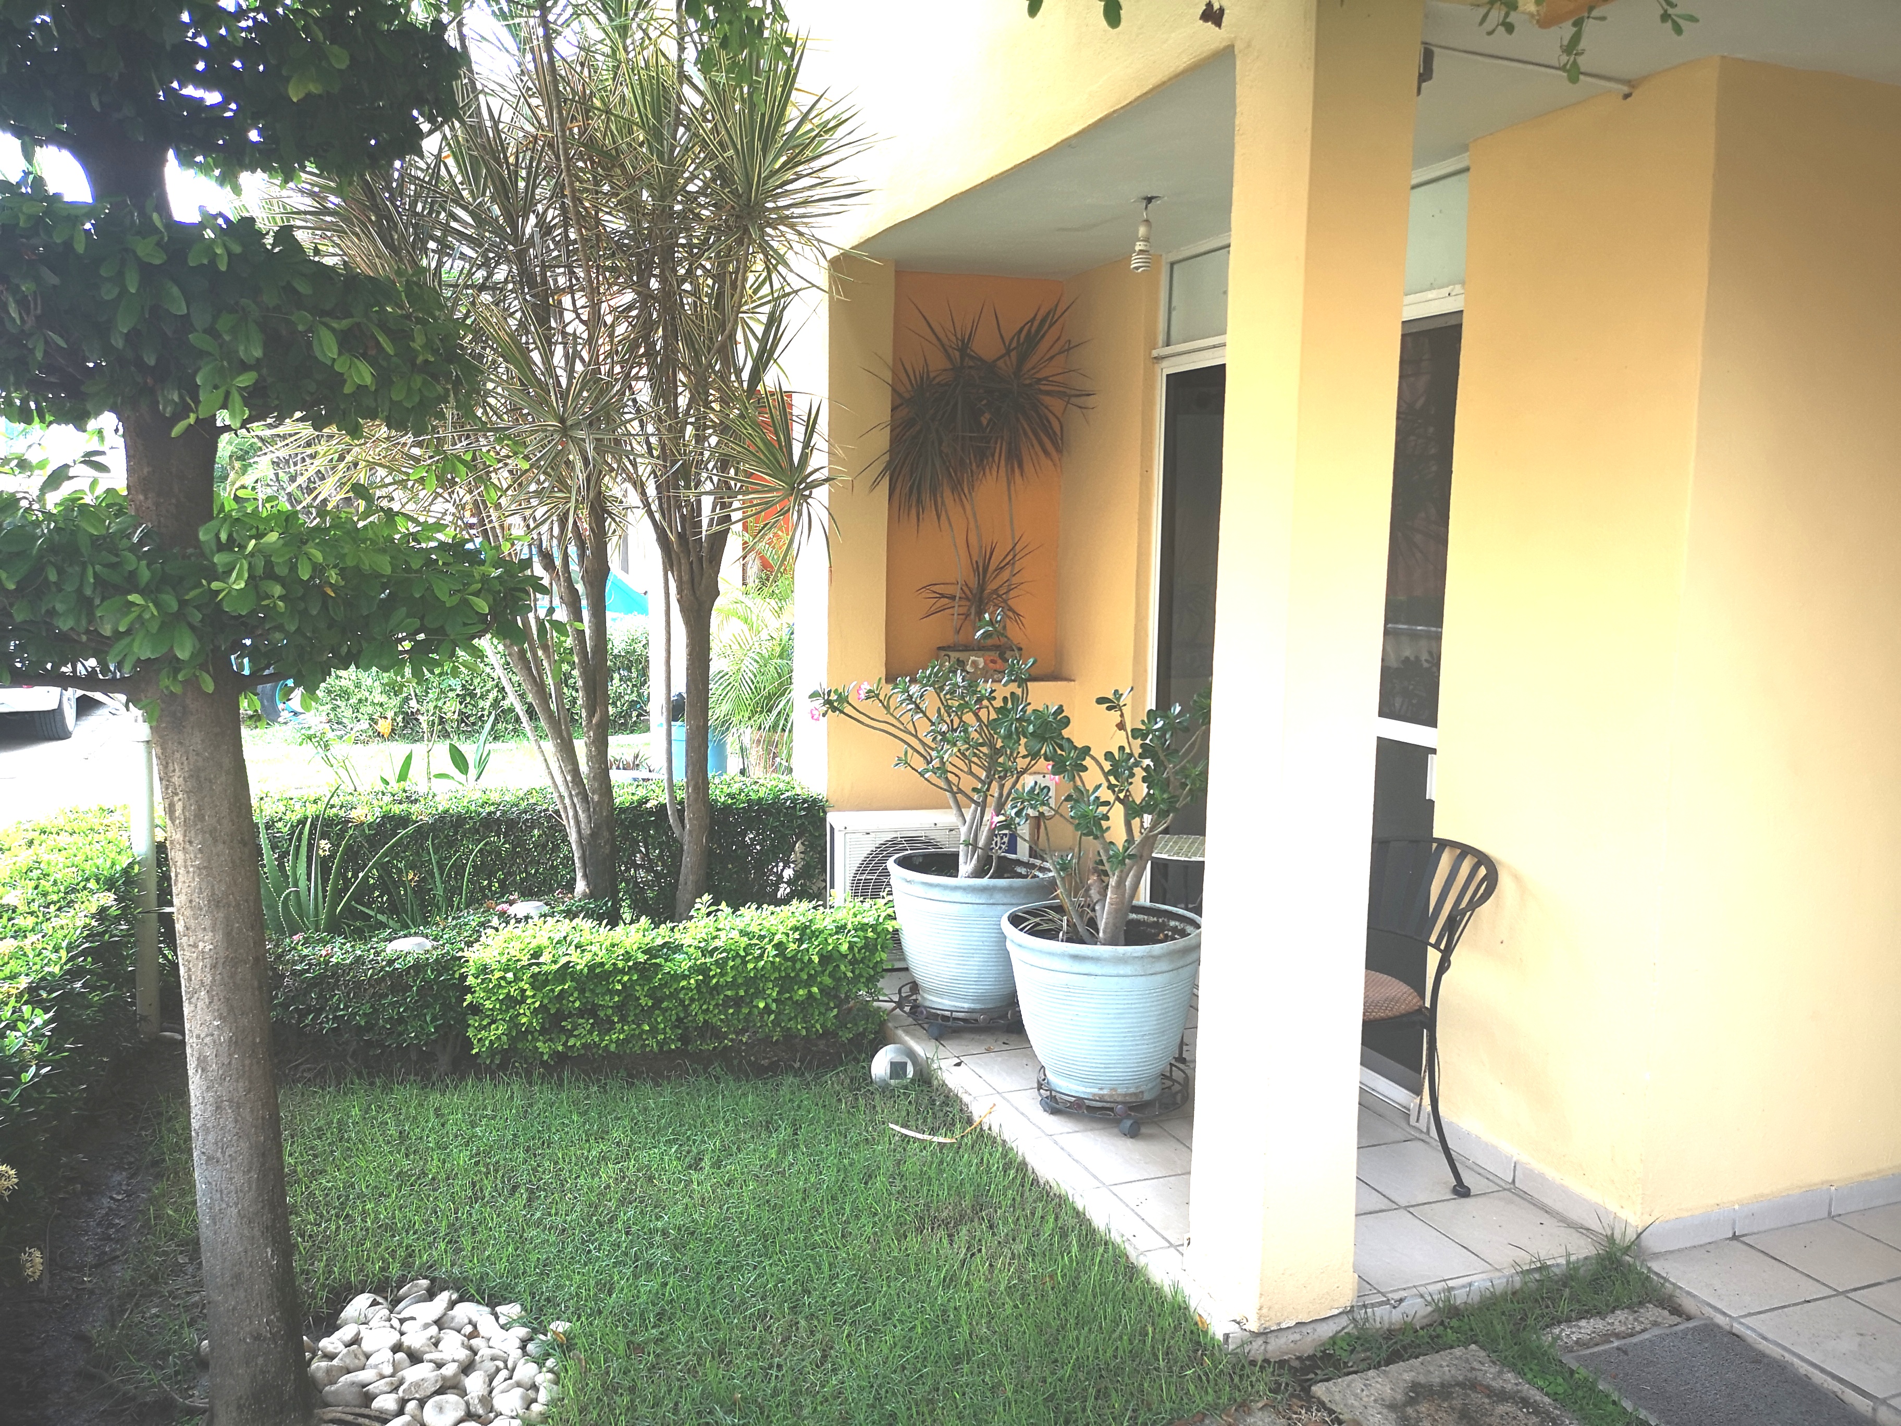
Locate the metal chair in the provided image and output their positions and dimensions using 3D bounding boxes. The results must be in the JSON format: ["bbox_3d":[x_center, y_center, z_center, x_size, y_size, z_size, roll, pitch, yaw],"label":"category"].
[{"bbox_3d":[0.949,0.744,3.621,0.540,0.830,0.470,-3,8,-31],"label":"metal chair"}]

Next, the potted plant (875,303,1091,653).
[{"bbox_3d":[0.088,-0.803,5.582,0.830,1.414,0.520,-2,7,-21],"label":"potted plant"}]

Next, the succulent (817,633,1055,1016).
[{"bbox_3d":[-0.016,0.332,4.714,0.770,1.206,0.700,1,7,0],"label":"succulent"}]

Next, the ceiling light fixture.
[{"bbox_3d":[0.561,-1.378,4.279,0.075,0.216,0.075,1,7,0],"label":"ceiling light fixture"}]

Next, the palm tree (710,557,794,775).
[{"bbox_3d":[-1.196,-0.267,9.581,0.850,1.484,0.850,-2,7,-21],"label":"palm tree"}]

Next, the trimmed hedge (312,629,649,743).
[{"bbox_3d":[-3.813,-0.299,12.089,2.500,0.864,0.750,-2,7,-21],"label":"trimmed hedge"}]

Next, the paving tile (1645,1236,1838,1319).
[{"bbox_3d":[1.699,1.228,3.217,0.300,0.011,0.265,-2,7,-21],"label":"paving tile"}]

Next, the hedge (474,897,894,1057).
[{"bbox_3d":[-0.892,0.879,4.904,1.330,0.355,0.420,-2,7,-21],"label":"hedge"}]

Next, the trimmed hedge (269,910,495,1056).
[{"bbox_3d":[-1.900,0.900,4.840,0.900,0.300,0.550,-2,7,-21],"label":"trimmed hedge"}]

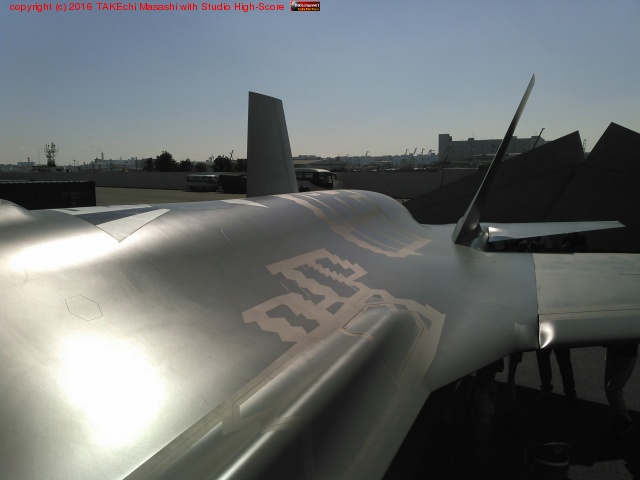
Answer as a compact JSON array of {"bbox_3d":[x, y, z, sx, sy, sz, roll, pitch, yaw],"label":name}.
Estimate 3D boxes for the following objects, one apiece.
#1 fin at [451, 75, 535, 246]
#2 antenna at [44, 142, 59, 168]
[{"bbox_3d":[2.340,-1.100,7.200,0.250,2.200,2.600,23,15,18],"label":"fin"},{"bbox_3d":[-91.969,-28.944,190.000,4.600,8.800,4.400,0,7,0],"label":"antenna"}]

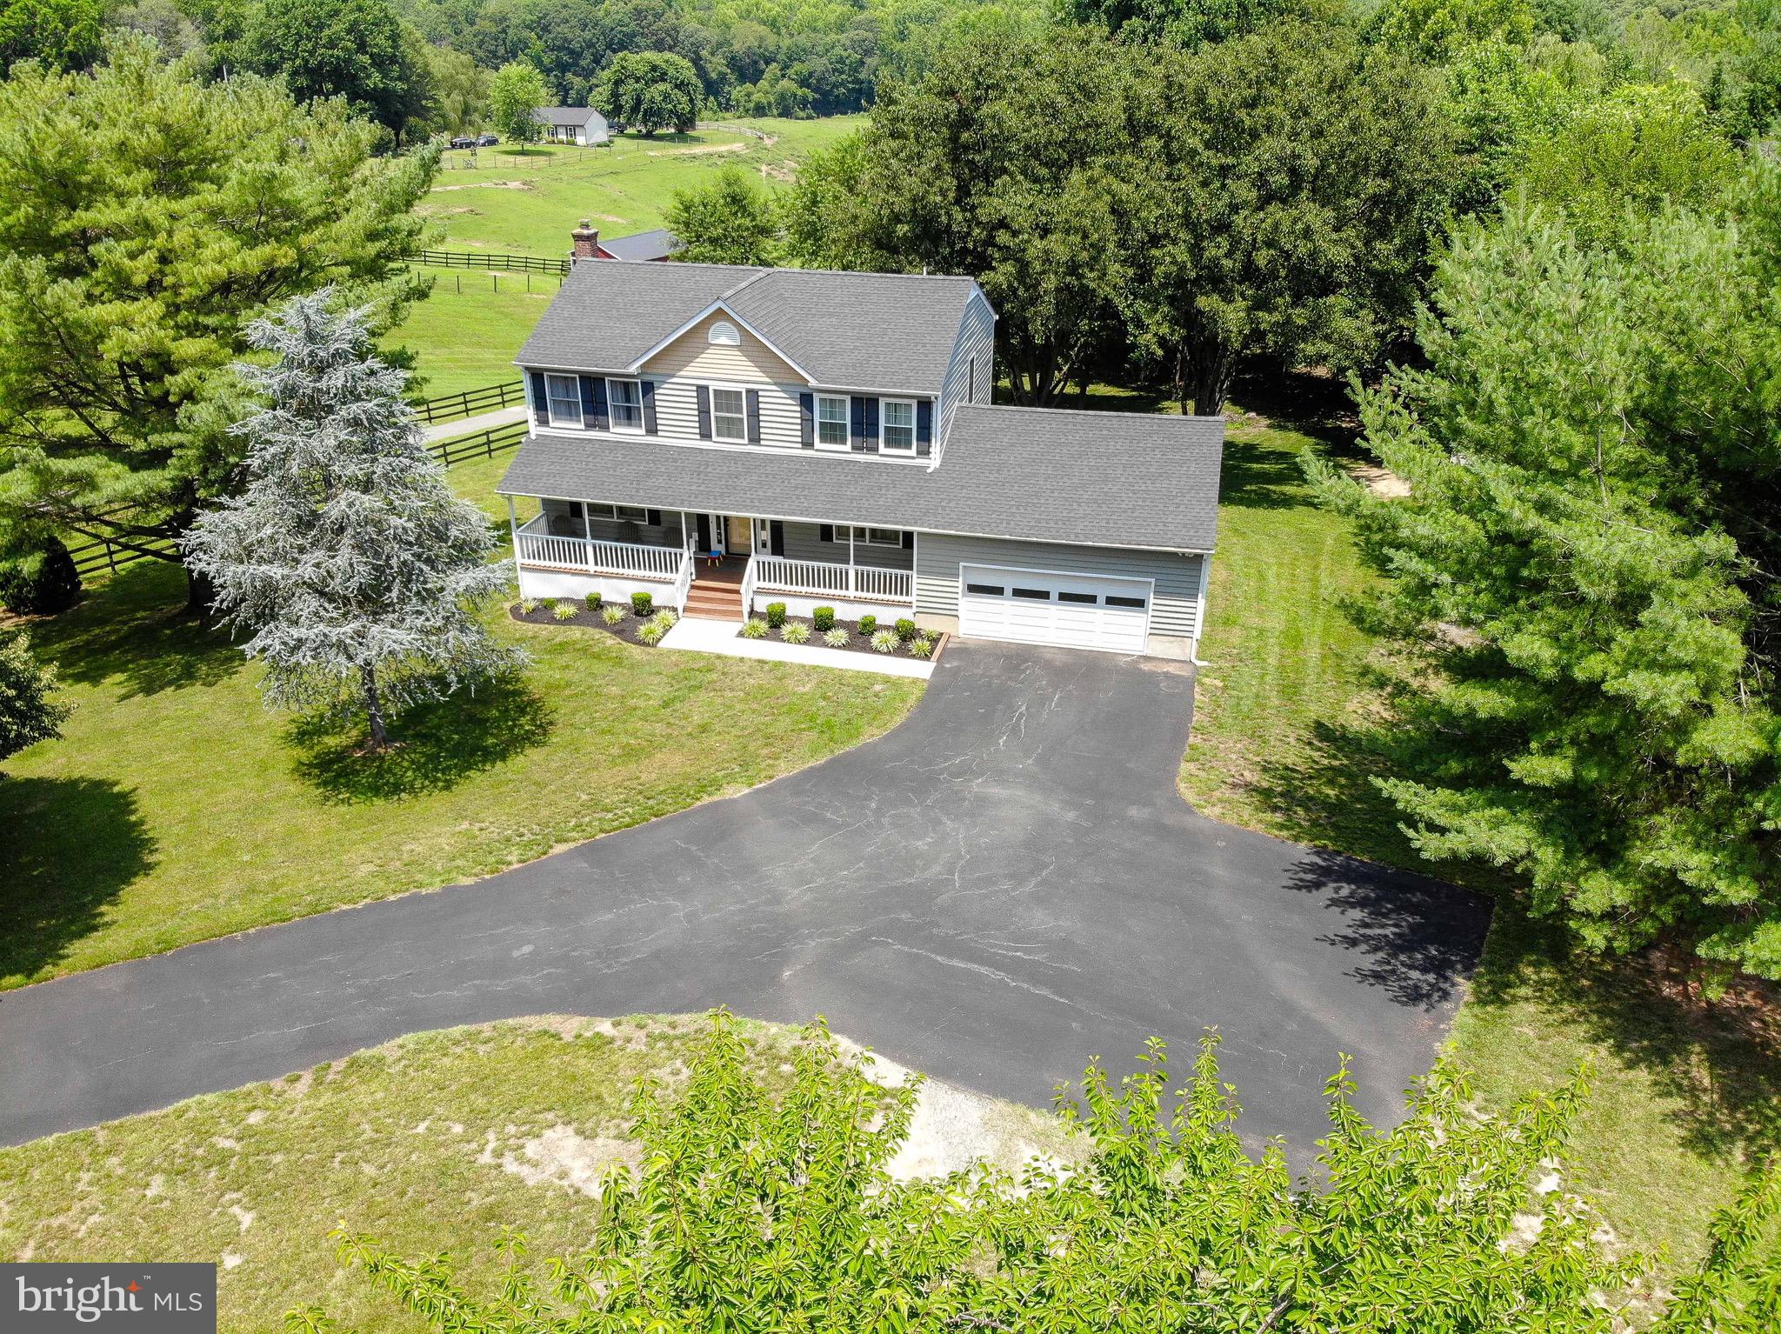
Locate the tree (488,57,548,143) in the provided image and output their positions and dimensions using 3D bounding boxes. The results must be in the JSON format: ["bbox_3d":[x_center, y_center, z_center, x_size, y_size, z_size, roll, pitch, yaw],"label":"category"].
[{"bbox_3d":[-51.446,-77.195,170.328,7.973,11.637,7.973,-7,28,-14],"label":"tree"}]

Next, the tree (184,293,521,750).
[{"bbox_3d":[-11.360,-2.878,26.630,6.912,10.309,6.566,-12,30,-23],"label":"tree"}]

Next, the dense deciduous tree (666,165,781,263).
[{"bbox_3d":[-7.968,-19.642,61.259,5.521,9.815,5.245,-3,28,-6],"label":"dense deciduous tree"}]

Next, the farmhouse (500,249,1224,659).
[{"bbox_3d":[-0.187,-7.308,37.139,19.594,8.474,11.515,6,28,11],"label":"farmhouse"}]

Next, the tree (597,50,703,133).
[{"bbox_3d":[-37.931,-90.371,194.180,16.389,12.502,15.570,-5,28,-9],"label":"tree"}]

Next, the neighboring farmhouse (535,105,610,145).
[{"bbox_3d":[-49.889,-82.427,188.083,10.400,4.800,8.400,4,28,8],"label":"neighboring farmhouse"}]

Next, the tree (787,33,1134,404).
[{"bbox_3d":[2.882,-18.002,51.439,14.286,15.024,12.857,3,28,6],"label":"tree"}]

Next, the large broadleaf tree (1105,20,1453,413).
[{"bbox_3d":[15.253,-17.205,49.407,13.212,15.372,11.891,7,28,13],"label":"large broadleaf tree"}]

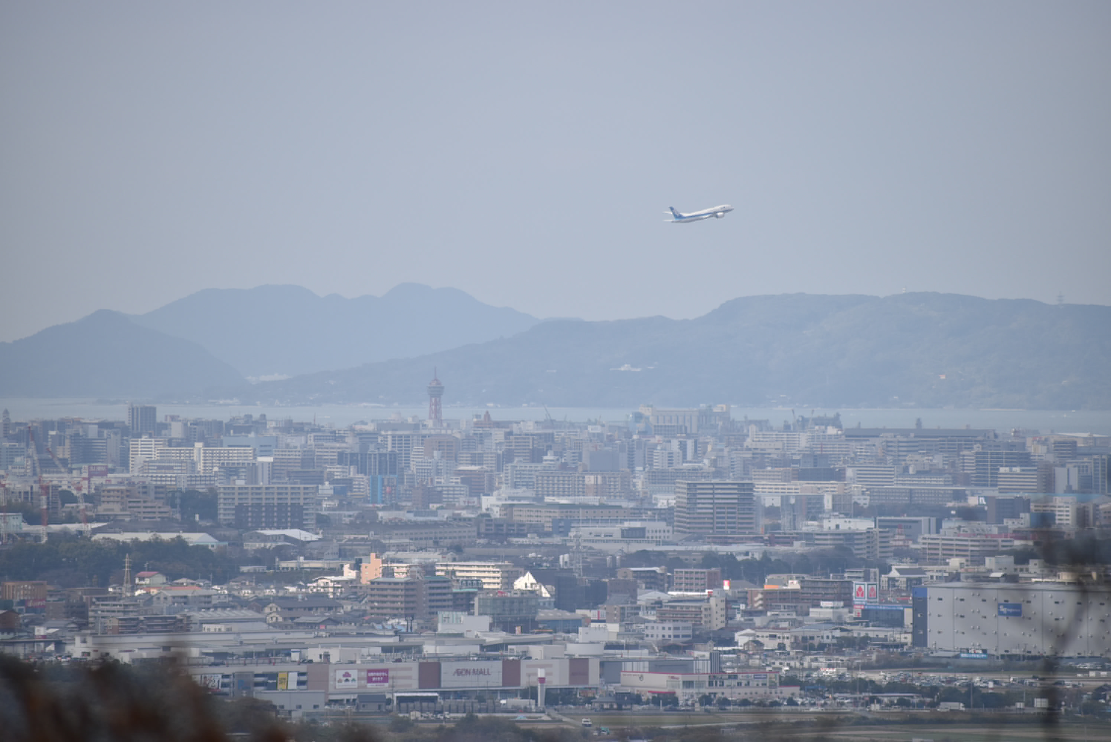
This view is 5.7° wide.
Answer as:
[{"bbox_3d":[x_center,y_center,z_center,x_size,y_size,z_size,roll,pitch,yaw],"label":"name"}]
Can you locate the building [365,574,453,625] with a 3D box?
[{"bbox_3d":[-68.400,108.360,5200.000,23.500,24.500,33.000,0,1,40],"label":"building"}]

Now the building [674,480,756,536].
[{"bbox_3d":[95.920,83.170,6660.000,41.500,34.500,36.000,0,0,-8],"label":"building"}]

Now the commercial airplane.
[{"bbox_3d":[110.690,-122.340,8440.000,59.800,16.600,60.100,-14,10,-35],"label":"commercial airplane"}]

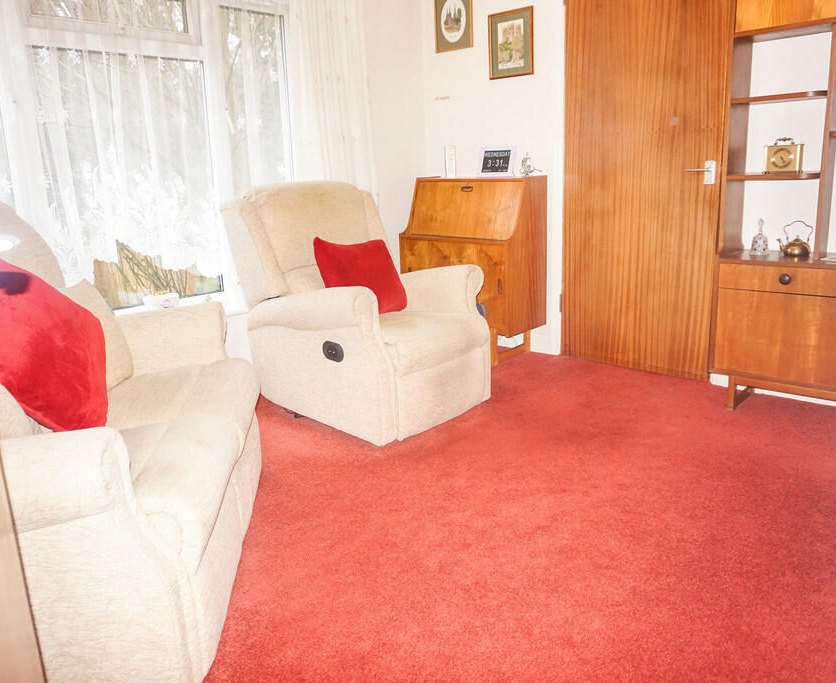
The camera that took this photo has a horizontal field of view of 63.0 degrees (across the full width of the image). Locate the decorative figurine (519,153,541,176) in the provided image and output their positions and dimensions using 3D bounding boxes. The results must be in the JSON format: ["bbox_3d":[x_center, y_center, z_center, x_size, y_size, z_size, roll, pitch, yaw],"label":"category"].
[{"bbox_3d":[0.597,-0.914,3.535,0.090,0.120,0.065,10,18,41],"label":"decorative figurine"}]

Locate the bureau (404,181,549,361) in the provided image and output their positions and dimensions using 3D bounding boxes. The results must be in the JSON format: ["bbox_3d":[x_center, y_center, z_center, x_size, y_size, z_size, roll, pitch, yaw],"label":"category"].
[{"bbox_3d":[0.303,-0.407,3.830,0.735,0.984,0.380,10,18,41],"label":"bureau"}]

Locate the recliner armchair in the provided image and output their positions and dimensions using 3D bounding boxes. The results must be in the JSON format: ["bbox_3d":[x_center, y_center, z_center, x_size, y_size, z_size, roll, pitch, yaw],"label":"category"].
[{"bbox_3d":[-0.286,-0.204,3.047,0.980,1.000,0.720,11,19,43],"label":"recliner armchair"}]

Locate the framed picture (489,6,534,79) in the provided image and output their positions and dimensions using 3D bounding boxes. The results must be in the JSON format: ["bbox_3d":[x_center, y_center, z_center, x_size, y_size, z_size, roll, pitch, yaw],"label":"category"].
[{"bbox_3d":[0.495,-1.583,3.635,0.285,0.333,0.020,10,18,41],"label":"framed picture"}]

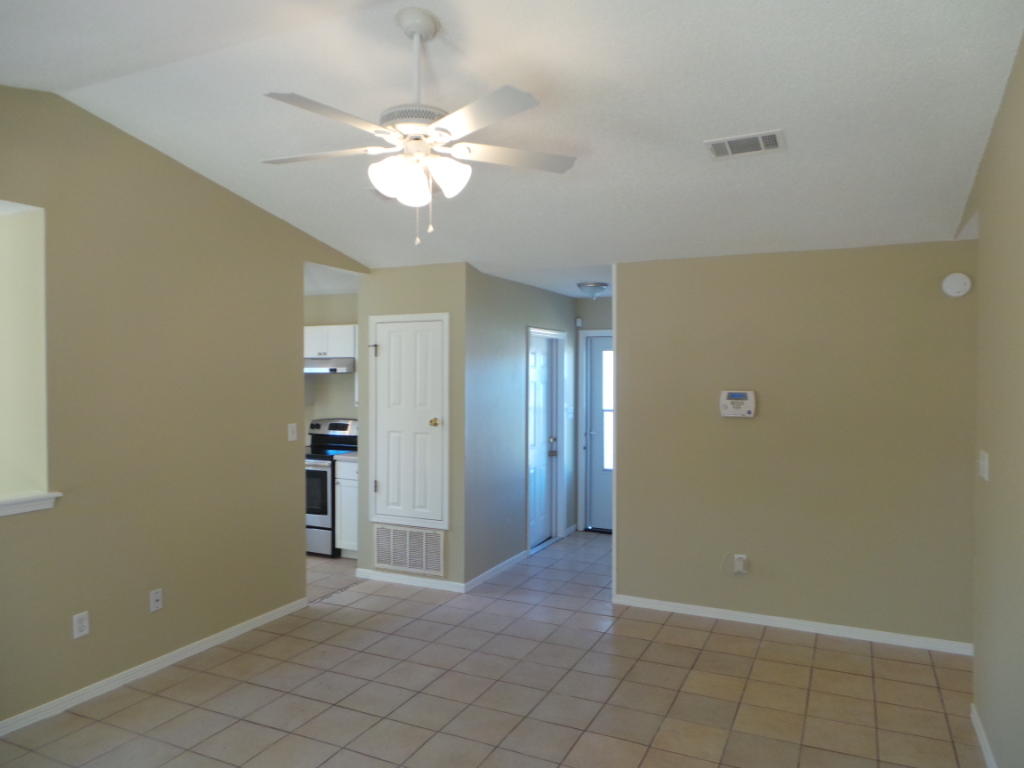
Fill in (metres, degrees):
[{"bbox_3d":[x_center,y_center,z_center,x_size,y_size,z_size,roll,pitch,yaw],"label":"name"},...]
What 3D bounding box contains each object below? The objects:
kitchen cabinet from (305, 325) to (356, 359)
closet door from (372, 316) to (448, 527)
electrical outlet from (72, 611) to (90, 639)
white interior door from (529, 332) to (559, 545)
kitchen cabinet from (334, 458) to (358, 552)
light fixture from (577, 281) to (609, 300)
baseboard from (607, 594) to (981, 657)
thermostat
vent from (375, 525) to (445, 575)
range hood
[{"bbox_3d":[-1.713,-0.397,6.602,0.765,0.305,0.320,0,1,27],"label":"kitchen cabinet"},{"bbox_3d":[-0.817,0.284,5.341,0.735,1.640,0.045,0,1,27],"label":"closet door"},{"bbox_3d":[-2.162,1.212,3.418,0.010,0.116,0.075,0,1,27],"label":"electrical outlet"},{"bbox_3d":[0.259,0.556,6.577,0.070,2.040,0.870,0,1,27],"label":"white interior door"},{"bbox_3d":[-1.219,1.118,6.225,0.490,0.840,0.600,0,1,27],"label":"kitchen cabinet"},{"bbox_3d":[0.704,-0.814,5.996,0.280,0.145,0.280,0,1,0],"label":"light fixture"},{"bbox_3d":[1.716,1.551,4.441,2.173,0.068,0.015,0,1,25],"label":"baseboard"},{"bbox_3d":[1.494,0.136,4.501,0.207,0.168,0.040,0,1,27],"label":"thermostat"},{"bbox_3d":[-0.819,1.306,5.352,0.650,0.330,0.020,0,1,27],"label":"vent"},{"bbox_3d":[-1.744,-0.171,6.542,0.765,0.145,0.460,0,1,27],"label":"range hood"}]

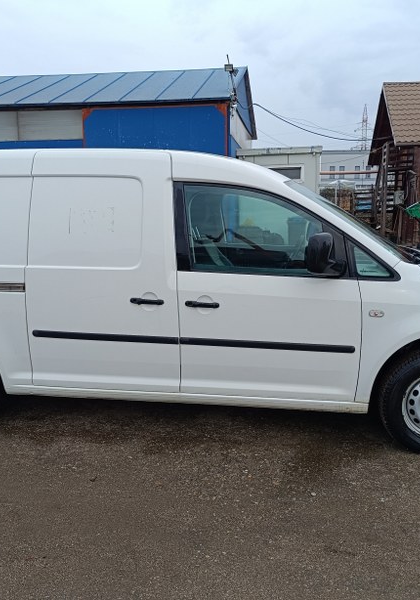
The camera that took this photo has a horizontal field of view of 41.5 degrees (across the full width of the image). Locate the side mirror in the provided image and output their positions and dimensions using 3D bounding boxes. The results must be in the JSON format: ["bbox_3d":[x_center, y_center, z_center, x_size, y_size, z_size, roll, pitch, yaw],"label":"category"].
[{"bbox_3d":[0.616,-0.244,2.981,0.190,0.235,0.200,1,10,9],"label":"side mirror"}]

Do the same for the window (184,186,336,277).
[{"bbox_3d":[0.283,-0.415,3.168,0.920,0.520,0.060,1,-4,9],"label":"window"}]

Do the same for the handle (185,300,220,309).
[{"bbox_3d":[-0.044,0.030,3.188,0.205,0.042,0.055,1,10,9],"label":"handle"}]

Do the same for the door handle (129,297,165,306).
[{"bbox_3d":[-0.367,0.018,3.236,0.205,0.042,0.055,1,10,9],"label":"door handle"}]

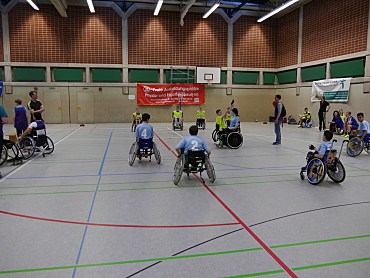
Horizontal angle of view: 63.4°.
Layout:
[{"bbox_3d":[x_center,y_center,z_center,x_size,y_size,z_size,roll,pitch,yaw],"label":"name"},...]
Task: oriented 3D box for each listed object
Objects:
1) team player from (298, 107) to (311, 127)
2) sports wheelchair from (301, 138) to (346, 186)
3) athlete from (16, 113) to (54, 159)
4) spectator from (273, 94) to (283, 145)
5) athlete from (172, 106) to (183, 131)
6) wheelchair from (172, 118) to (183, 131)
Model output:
[{"bbox_3d":[7.420,-1.329,18.519,0.760,1.170,0.500,-2,8,-14],"label":"team player"},{"bbox_3d":[2.747,0.441,5.906,0.620,0.870,0.820,-3,8,-21],"label":"sports wheelchair"},{"bbox_3d":[-4.149,-0.103,8.219,0.920,1.220,0.840,4,9,26],"label":"athlete"},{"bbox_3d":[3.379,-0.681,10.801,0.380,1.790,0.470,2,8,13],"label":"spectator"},{"bbox_3d":[-0.373,-1.060,15.440,0.590,1.210,0.880,0,8,-2],"label":"athlete"},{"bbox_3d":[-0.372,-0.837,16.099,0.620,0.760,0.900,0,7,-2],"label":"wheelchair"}]

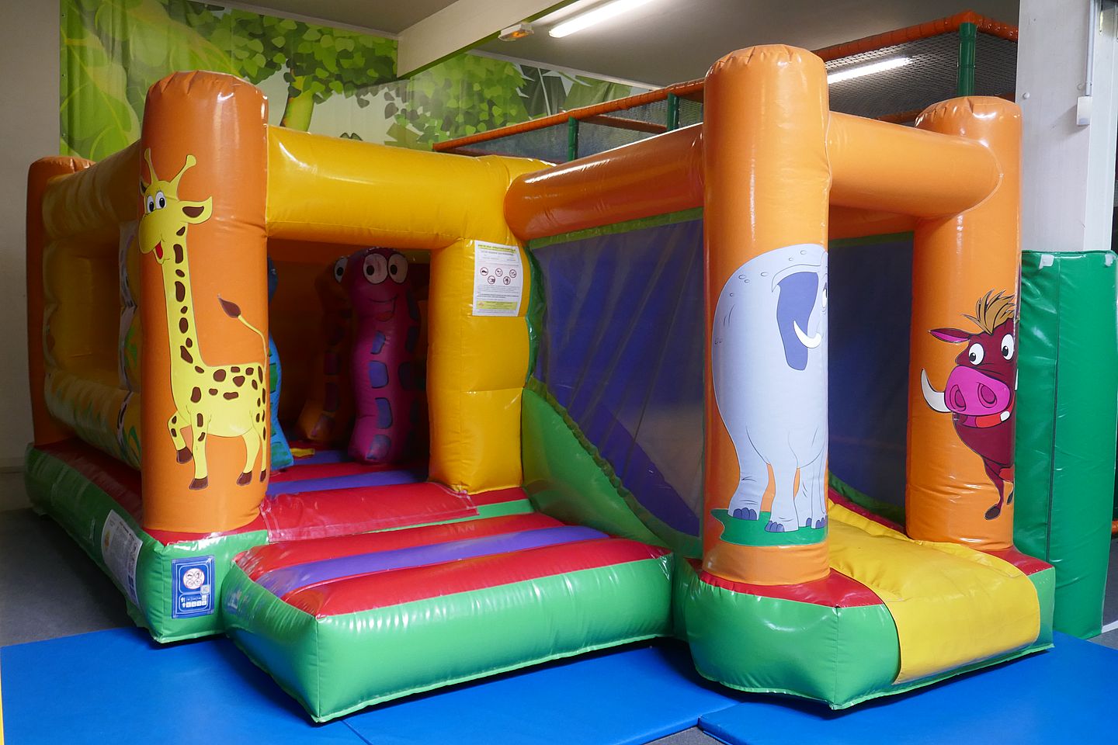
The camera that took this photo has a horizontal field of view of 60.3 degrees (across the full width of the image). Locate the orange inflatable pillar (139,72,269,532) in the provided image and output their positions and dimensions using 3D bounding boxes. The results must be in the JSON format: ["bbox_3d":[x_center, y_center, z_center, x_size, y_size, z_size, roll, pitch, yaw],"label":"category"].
[{"bbox_3d":[-1.663,-0.347,4.533,0.551,2.085,0.551,-1,3,-35],"label":"orange inflatable pillar"}]

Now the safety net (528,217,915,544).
[{"bbox_3d":[0.740,0.011,4.872,1.346,1.412,1.492,-1,3,-35],"label":"safety net"}]

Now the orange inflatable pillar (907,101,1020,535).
[{"bbox_3d":[1.873,-0.229,4.459,0.458,2.079,0.458,-1,3,-35],"label":"orange inflatable pillar"}]

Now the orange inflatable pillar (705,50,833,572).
[{"bbox_3d":[0.807,-0.217,3.764,0.458,2.079,0.458,1,2,0],"label":"orange inflatable pillar"}]

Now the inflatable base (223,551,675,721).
[{"bbox_3d":[-0.489,0.957,4.179,1.630,0.387,1.154,-1,3,-35],"label":"inflatable base"}]

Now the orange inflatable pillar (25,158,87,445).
[{"bbox_3d":[-3.549,-0.470,7.040,0.551,2.085,0.551,-1,3,-35],"label":"orange inflatable pillar"}]

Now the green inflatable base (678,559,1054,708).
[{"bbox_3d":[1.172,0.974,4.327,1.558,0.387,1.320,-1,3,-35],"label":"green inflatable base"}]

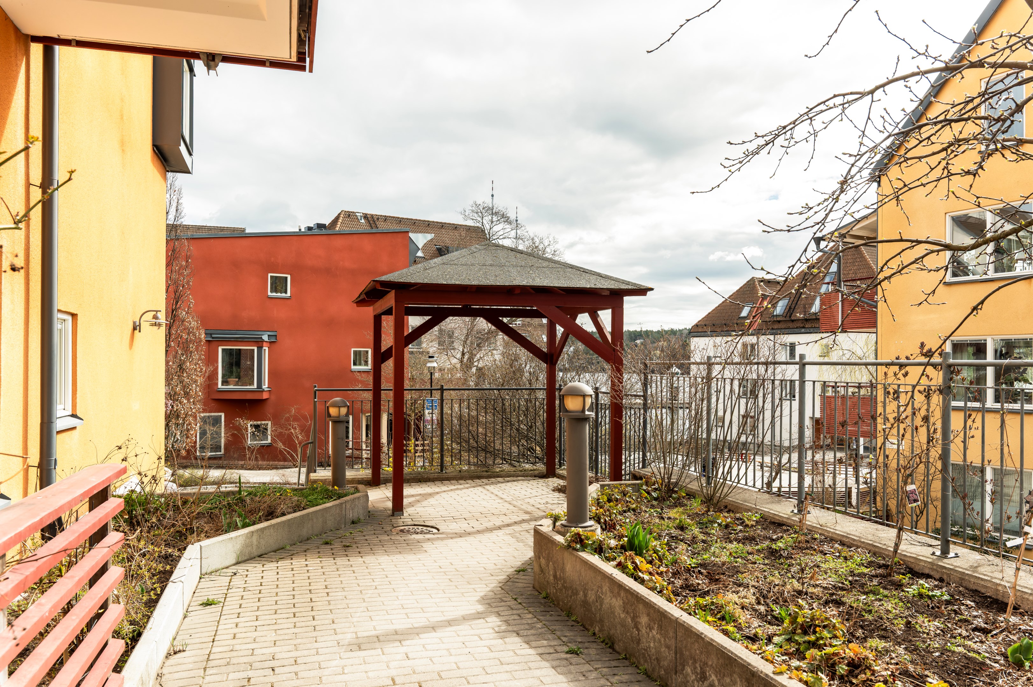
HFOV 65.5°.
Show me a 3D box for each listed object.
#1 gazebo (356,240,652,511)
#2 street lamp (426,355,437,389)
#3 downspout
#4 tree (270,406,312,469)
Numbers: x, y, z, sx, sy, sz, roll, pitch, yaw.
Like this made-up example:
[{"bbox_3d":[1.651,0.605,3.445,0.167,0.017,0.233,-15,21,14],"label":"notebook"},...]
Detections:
[{"bbox_3d":[-0.352,0.295,9.560,2.963,3.012,2.970,1,-1,-15],"label":"gazebo"},{"bbox_3d":[-2.990,2.394,28.200,0.460,3.950,0.460,0,-1,0],"label":"street lamp"},{"bbox_3d":[-2.621,-0.292,4.500,0.080,2.975,0.080,1,-1,-15],"label":"downspout"},{"bbox_3d":[-8.302,3.423,29.500,1.570,2.300,1.500,0,-1,0],"label":"tree"}]

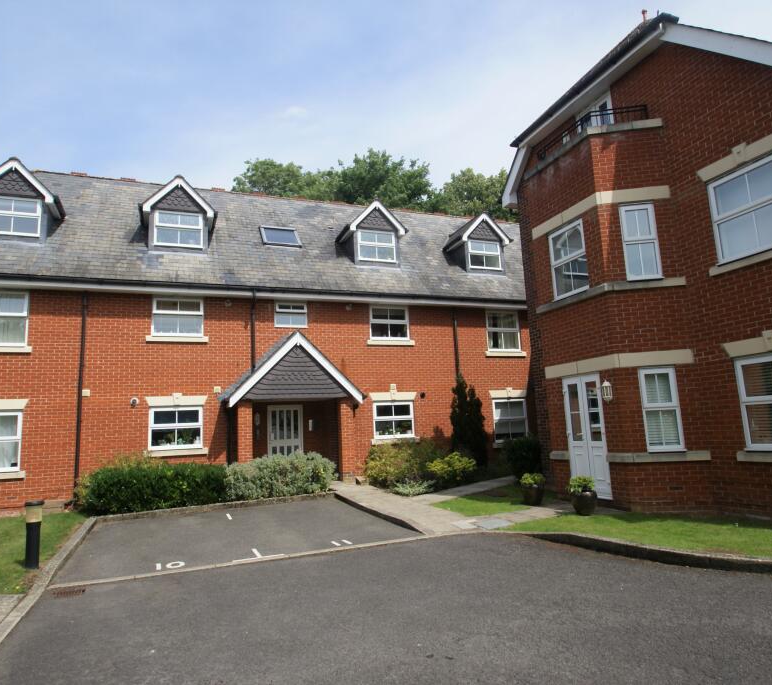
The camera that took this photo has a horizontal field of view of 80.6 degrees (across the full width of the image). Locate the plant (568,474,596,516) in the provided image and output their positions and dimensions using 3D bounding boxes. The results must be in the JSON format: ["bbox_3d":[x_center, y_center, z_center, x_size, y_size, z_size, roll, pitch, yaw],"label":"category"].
[{"bbox_3d":[3.071,2.383,7.135,0.426,0.584,0.426,-5,-9,22],"label":"plant"}]

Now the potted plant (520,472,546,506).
[{"bbox_3d":[2.558,2.542,7.911,0.410,0.522,0.410,-4,-8,17],"label":"potted plant"}]

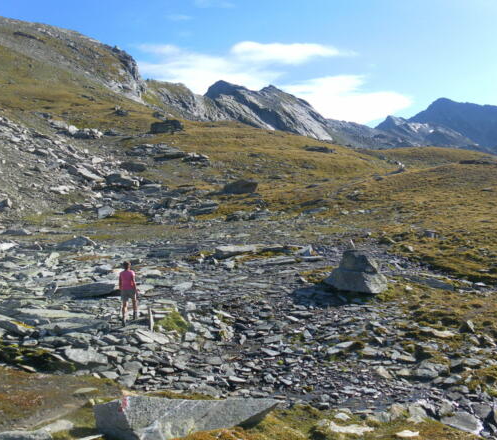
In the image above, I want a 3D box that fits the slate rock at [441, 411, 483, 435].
[{"bbox_3d":[2.705,2.559,7.500,0.520,0.170,0.380,0,1,0],"label":"slate rock"}]

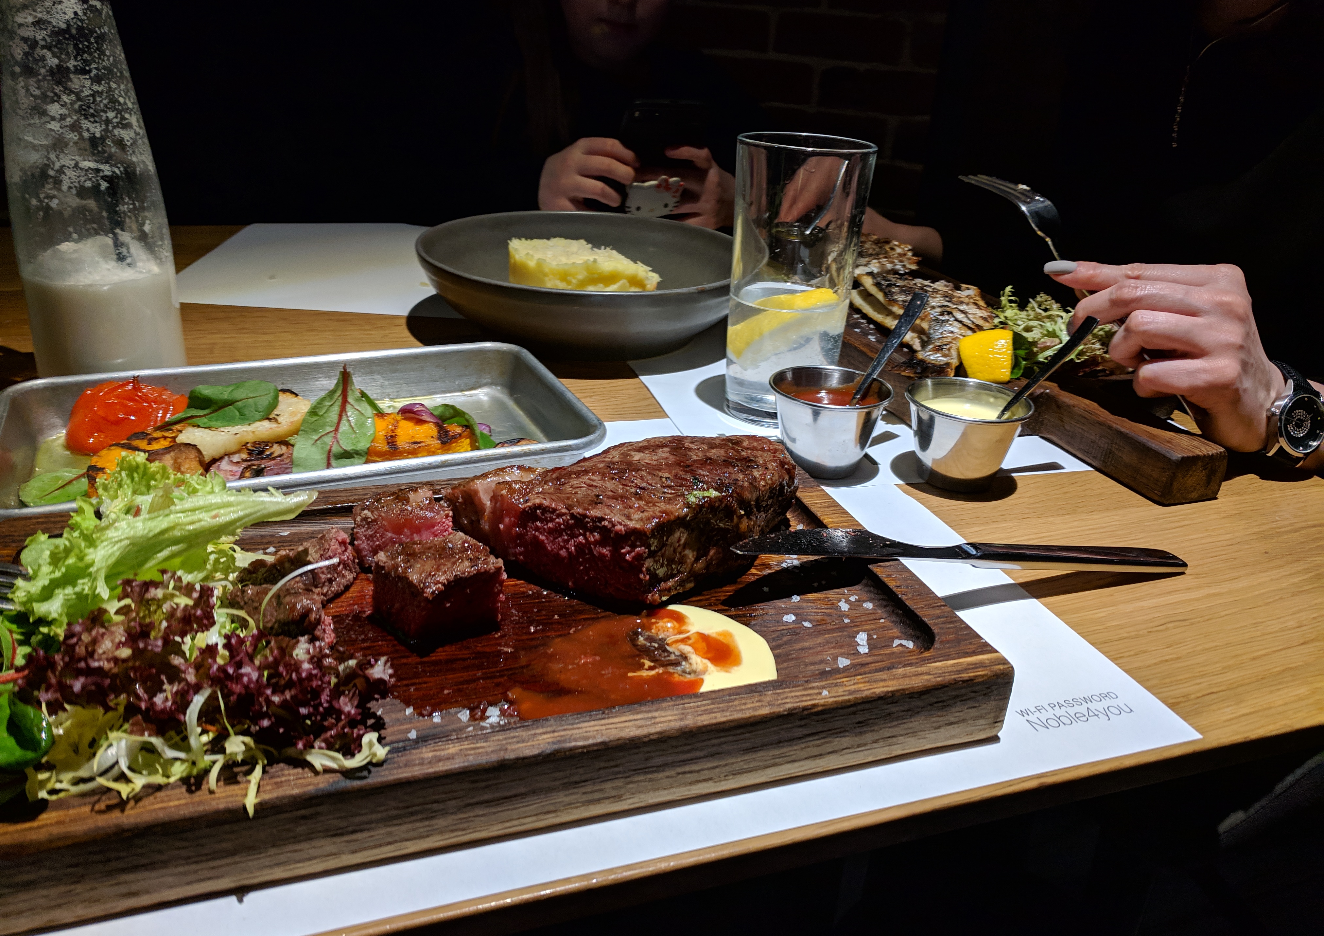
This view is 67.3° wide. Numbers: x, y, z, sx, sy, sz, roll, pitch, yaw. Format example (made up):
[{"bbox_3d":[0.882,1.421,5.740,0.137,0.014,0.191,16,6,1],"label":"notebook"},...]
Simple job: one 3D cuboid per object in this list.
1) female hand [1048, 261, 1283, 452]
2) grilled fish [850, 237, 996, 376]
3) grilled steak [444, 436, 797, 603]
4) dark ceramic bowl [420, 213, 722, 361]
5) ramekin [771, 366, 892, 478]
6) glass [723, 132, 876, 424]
[{"bbox_3d":[0.263,-0.057,0.520,0.122,0.090,0.075,-1,25,-9],"label":"female hand"},{"bbox_3d":[0.182,-0.130,0.715,0.095,0.036,0.275,1,25,-5],"label":"grilled fish"},{"bbox_3d":[-0.003,0.015,0.390,0.135,0.031,0.082,-16,31,-36],"label":"grilled steak"},{"bbox_3d":[-0.047,-0.123,0.686,0.237,0.061,0.237,3,25,-1],"label":"dark ceramic bowl"},{"bbox_3d":[0.084,-0.021,0.507,0.062,0.043,0.062,3,25,-1],"label":"ramekin"},{"bbox_3d":[0.073,-0.104,0.555,0.074,0.150,0.074,3,25,-1],"label":"glass"}]

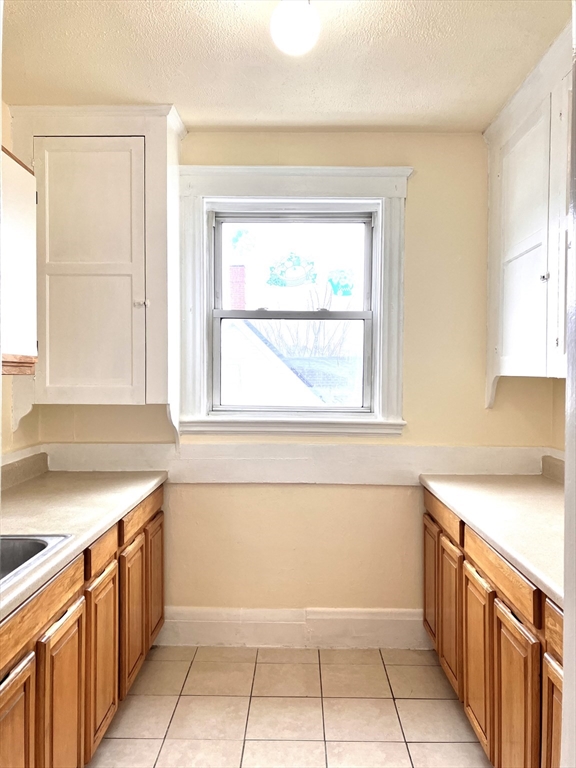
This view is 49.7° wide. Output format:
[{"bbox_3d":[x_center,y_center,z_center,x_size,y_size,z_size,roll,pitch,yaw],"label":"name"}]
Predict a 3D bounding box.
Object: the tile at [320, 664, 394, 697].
[{"bbox_3d":[0.309,1.370,2.860,0.307,0.010,0.307,0,2,1],"label":"tile"}]

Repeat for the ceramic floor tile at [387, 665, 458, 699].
[{"bbox_3d":[0.620,1.371,2.853,0.307,0.010,0.307,0,2,1],"label":"ceramic floor tile"}]

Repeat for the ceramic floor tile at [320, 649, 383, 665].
[{"bbox_3d":[0.314,1.363,3.103,0.307,0.010,0.171,0,2,1],"label":"ceramic floor tile"}]

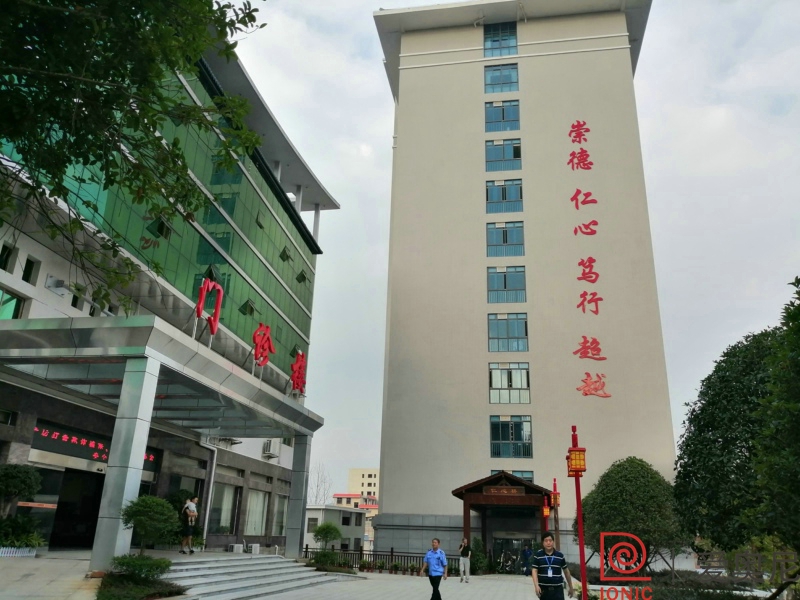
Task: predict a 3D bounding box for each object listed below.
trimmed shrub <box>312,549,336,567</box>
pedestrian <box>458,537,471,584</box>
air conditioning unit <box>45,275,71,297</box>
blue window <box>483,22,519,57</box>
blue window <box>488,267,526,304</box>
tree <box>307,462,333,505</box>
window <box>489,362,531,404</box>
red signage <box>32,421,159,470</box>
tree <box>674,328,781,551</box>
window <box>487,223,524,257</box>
[{"bbox_3d":[-2.582,8.793,20.482,0.902,0.563,0.902,2,-21,0],"label":"trimmed shrub"},{"bbox_3d":[2.667,10.782,24.851,0.500,1.710,0.360,3,-21,-2],"label":"pedestrian"},{"bbox_3d":[-9.019,-0.381,15.800,0.280,0.440,0.600,-1,-21,8],"label":"air conditioning unit"},{"bbox_3d":[8.678,-22.273,51.576,2.690,3.300,0.150,-2,-21,9],"label":"blue window"},{"bbox_3d":[8.101,-1.171,45.666,2.854,3.014,0.200,-1,-21,9],"label":"blue window"},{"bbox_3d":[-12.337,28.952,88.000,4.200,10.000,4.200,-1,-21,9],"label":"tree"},{"bbox_3d":[7.827,5.970,43.013,2.854,3.014,0.200,-1,-21,9],"label":"window"},{"bbox_3d":[-8.118,4.166,16.726,0.120,0.686,5.776,-1,-21,9],"label":"red signage"},{"bbox_3d":[8.950,3.831,15.300,3.600,6.400,3.600,-1,-21,9],"label":"tree"},{"bbox_3d":[7.968,-4.529,45.129,2.690,2.750,0.150,-2,-21,9],"label":"window"}]

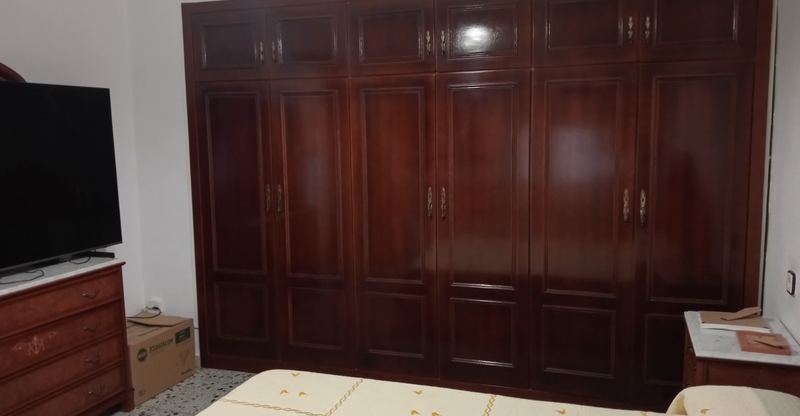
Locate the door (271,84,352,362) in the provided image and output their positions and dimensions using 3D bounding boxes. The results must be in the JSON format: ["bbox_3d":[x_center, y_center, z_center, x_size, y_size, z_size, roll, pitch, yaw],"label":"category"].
[{"bbox_3d":[-0.496,0.104,3.719,0.494,1.673,0.040,1,7,18],"label":"door"}]

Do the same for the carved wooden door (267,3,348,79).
[{"bbox_3d":[-0.512,-0.921,3.595,0.494,0.394,0.040,1,7,18],"label":"carved wooden door"}]

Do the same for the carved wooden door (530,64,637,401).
[{"bbox_3d":[0.911,0.138,3.253,0.494,1.673,0.040,1,7,18],"label":"carved wooden door"}]

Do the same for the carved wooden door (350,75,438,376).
[{"bbox_3d":[-0.027,0.116,3.564,0.494,1.673,0.040,1,7,18],"label":"carved wooden door"}]

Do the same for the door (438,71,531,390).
[{"bbox_3d":[0.442,0.127,3.409,0.494,1.673,0.040,1,7,18],"label":"door"}]

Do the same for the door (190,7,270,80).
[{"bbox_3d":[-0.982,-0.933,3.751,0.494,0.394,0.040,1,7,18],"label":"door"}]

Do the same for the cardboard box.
[{"bbox_3d":[-1.519,0.871,3.768,0.366,0.348,0.529,1,7,18],"label":"cardboard box"}]

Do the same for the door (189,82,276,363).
[{"bbox_3d":[-0.966,0.093,3.874,0.494,1.673,0.040,1,7,18],"label":"door"}]

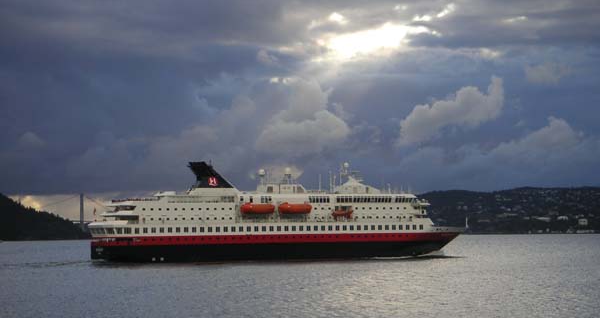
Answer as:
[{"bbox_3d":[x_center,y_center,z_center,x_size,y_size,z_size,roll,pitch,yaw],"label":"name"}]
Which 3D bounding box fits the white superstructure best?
[{"bbox_3d":[-6.543,12.126,421.644,113.500,21.800,19.500,1,-3,-27],"label":"white superstructure"}]

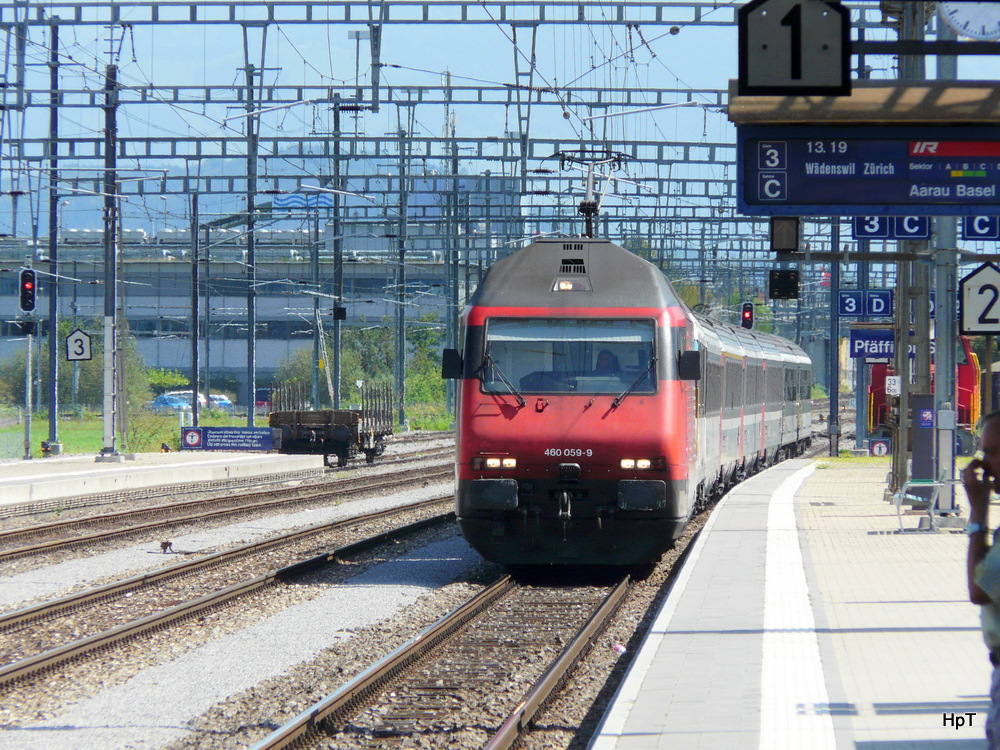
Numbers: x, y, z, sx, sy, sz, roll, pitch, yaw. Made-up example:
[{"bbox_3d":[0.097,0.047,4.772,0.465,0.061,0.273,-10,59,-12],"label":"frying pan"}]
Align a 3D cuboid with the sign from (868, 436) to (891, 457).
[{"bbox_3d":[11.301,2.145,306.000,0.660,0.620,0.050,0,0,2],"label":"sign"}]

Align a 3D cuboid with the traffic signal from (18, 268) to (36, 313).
[{"bbox_3d":[-17.091,-3.057,372.000,0.630,1.560,0.320,0,0,-3],"label":"traffic signal"}]

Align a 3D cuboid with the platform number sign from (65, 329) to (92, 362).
[{"bbox_3d":[-11.375,-0.808,278.000,0.700,0.880,0.050,0,0,-2],"label":"platform number sign"}]

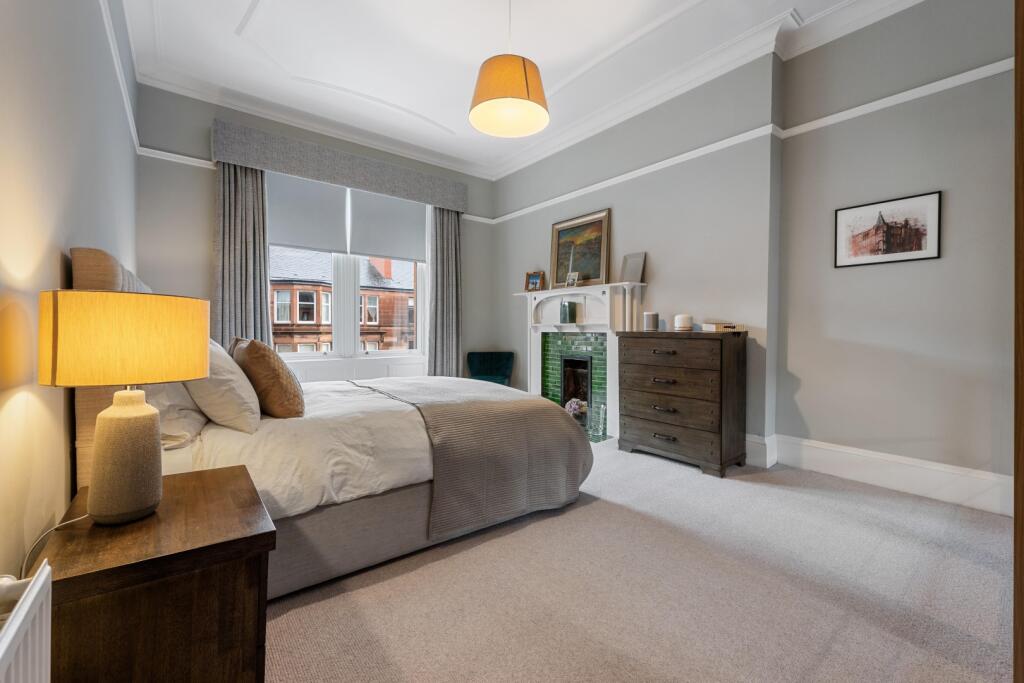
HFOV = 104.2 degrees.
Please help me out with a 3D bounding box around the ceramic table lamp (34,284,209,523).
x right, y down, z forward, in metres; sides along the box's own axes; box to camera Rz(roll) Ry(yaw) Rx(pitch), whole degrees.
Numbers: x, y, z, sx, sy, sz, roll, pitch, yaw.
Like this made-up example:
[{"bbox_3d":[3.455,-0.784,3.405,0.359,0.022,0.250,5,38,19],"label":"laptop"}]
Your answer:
[{"bbox_3d":[-0.961,0.156,1.001,0.304,0.539,0.304,0,1,-36],"label":"ceramic table lamp"}]

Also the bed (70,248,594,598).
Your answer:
[{"bbox_3d":[-0.843,0.338,2.400,2.166,1.235,1.509,0,1,-36],"label":"bed"}]

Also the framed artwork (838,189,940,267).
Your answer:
[{"bbox_3d":[2.456,-0.719,2.628,0.027,0.412,0.512,0,1,-44],"label":"framed artwork"}]

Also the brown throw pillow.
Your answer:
[{"bbox_3d":[-1.159,0.173,1.865,0.176,0.392,0.421,-32,18,-31],"label":"brown throw pillow"}]

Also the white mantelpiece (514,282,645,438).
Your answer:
[{"bbox_3d":[0.636,0.196,4.379,0.255,1.514,1.548,0,1,-42],"label":"white mantelpiece"}]

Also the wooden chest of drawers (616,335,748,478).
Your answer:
[{"bbox_3d":[1.394,0.445,3.315,0.456,1.045,0.906,0,1,-41],"label":"wooden chest of drawers"}]

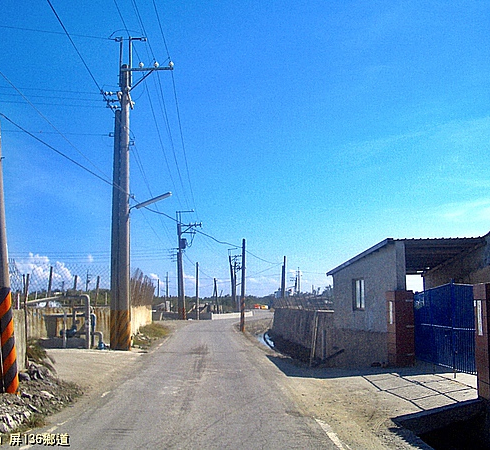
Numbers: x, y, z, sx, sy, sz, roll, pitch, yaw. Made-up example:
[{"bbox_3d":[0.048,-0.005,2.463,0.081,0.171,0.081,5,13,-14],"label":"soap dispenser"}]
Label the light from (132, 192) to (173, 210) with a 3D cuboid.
[{"bbox_3d":[-3.203,-0.768,20.726,1.419,0.706,0.180,-1,-7,5],"label":"light"}]

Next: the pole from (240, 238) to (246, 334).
[{"bbox_3d":[-0.122,3.262,32.653,0.240,5.045,0.240,0,-7,0],"label":"pole"}]

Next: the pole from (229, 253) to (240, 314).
[{"bbox_3d":[-1.650,9.273,99.640,2.000,10.533,0.700,0,-7,0],"label":"pole"}]

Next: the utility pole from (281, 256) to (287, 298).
[{"bbox_3d":[3.412,5.481,51.726,0.300,5.601,0.260,0,-7,0],"label":"utility pole"}]

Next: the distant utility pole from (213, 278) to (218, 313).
[{"bbox_3d":[-4.154,10.118,85.409,0.350,5.158,0.300,0,-7,0],"label":"distant utility pole"}]

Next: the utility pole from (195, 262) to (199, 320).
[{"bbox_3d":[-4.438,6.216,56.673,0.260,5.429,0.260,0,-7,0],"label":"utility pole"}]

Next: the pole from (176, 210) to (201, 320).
[{"bbox_3d":[-5.369,3.791,57.495,2.400,10.452,0.800,0,-7,-3],"label":"pole"}]

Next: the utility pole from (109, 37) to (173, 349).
[{"bbox_3d":[-3.550,-1.265,20.841,2.100,10.955,0.650,0,-7,-3],"label":"utility pole"}]

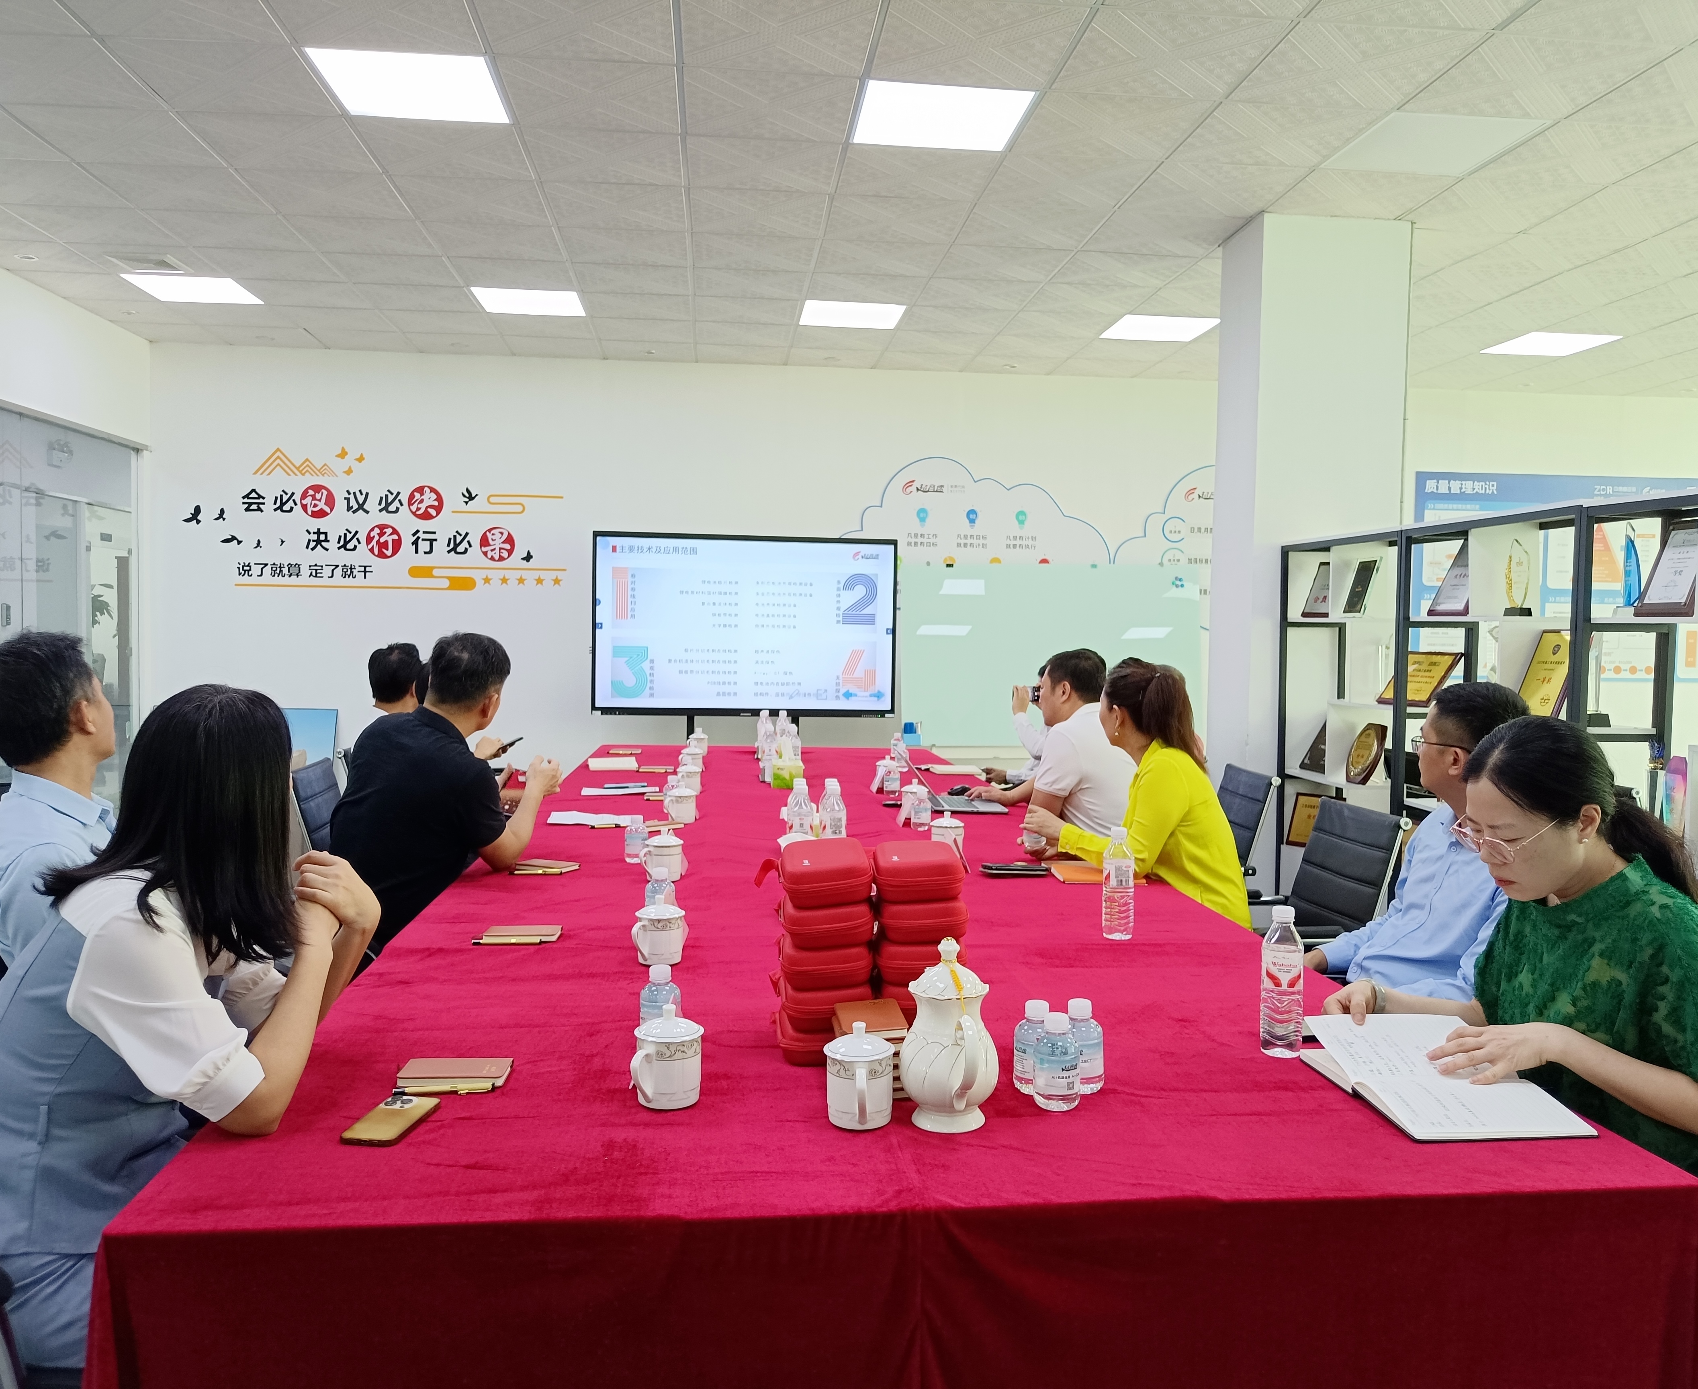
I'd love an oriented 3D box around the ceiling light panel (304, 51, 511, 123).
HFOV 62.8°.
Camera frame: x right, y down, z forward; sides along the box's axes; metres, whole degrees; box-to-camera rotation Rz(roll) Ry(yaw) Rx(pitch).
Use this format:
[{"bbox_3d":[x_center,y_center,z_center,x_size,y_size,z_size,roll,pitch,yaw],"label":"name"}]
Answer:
[{"bbox_3d":[-1.469,-2.054,4.686,0.597,0.030,0.597,1,2,-6],"label":"ceiling light panel"}]

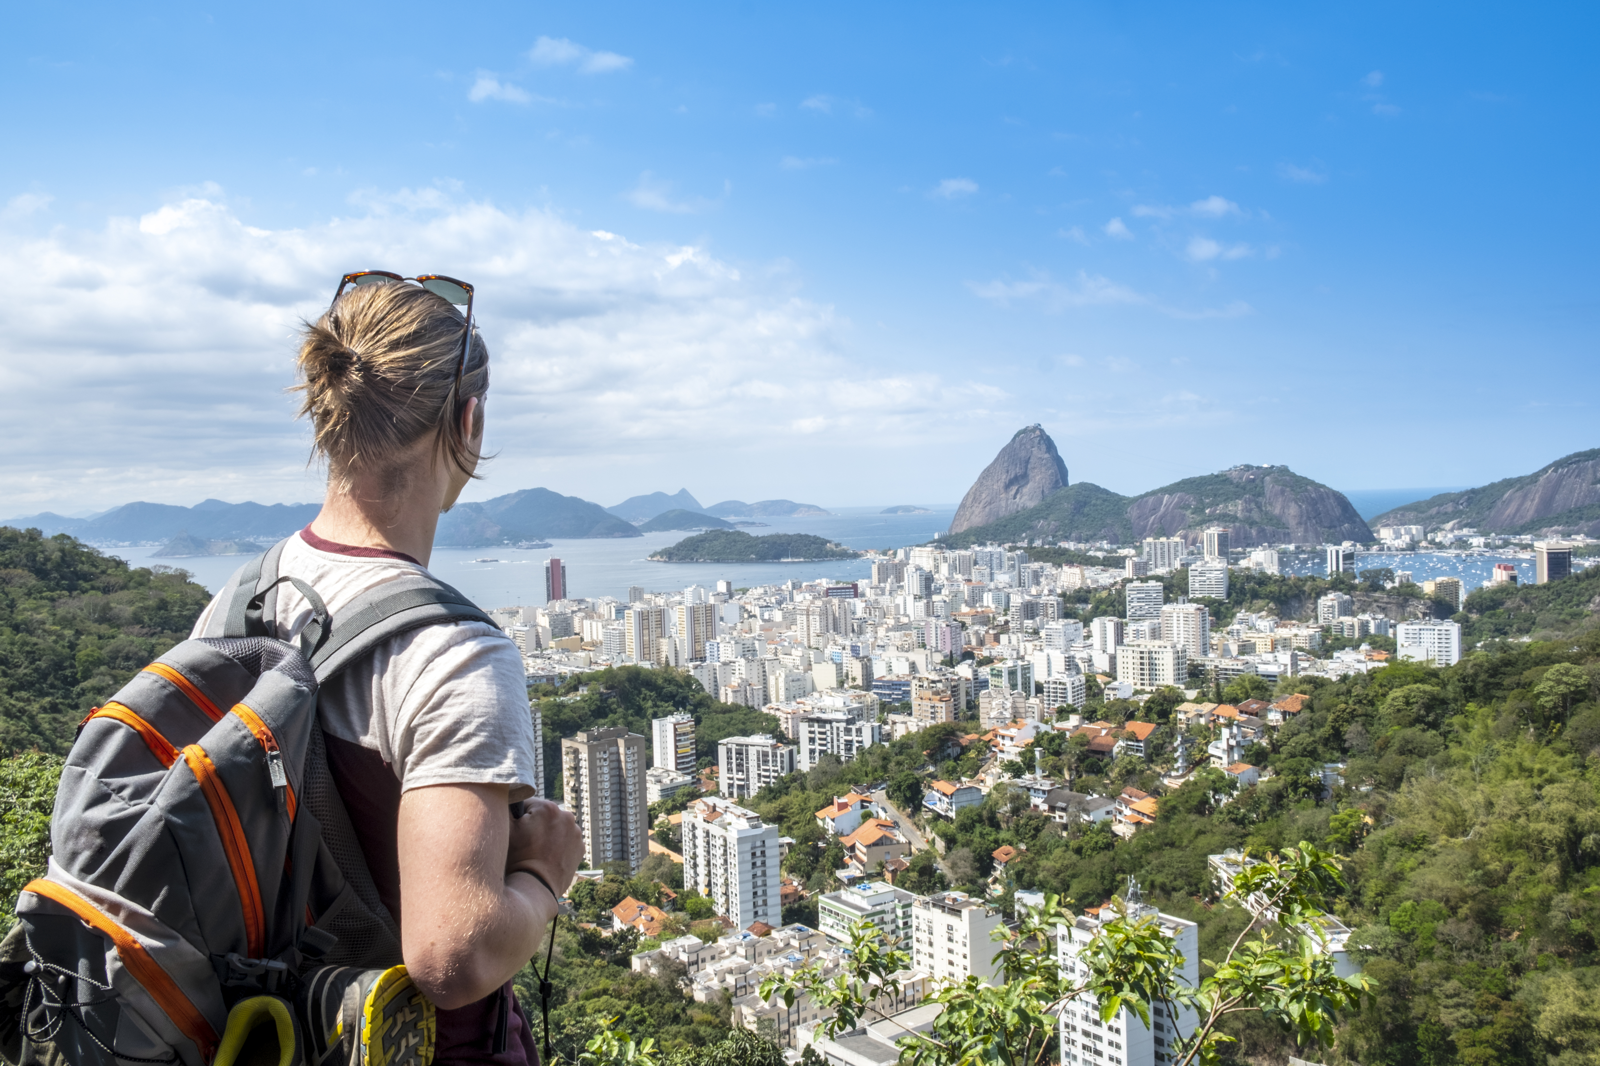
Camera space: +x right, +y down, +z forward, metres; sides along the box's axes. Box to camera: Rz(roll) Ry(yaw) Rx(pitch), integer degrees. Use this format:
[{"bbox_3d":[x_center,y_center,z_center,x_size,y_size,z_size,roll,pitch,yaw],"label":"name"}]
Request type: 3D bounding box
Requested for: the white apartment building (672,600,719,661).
[{"bbox_3d":[-99.540,97.280,1227.100,33.500,57.500,25.000,-3,2,-25],"label":"white apartment building"}]

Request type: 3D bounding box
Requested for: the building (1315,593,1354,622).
[{"bbox_3d":[540.390,77.990,1255.900,24.270,32.000,21.480,-3,2,-33],"label":"building"}]

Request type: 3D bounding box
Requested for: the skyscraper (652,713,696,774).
[{"bbox_3d":[-65.950,115.910,656.700,13.570,40.000,18.230,-3,2,-44],"label":"skyscraper"}]

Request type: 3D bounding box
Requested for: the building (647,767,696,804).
[{"bbox_3d":[-64.990,125.950,611.940,18.810,18.000,15.000,-3,2,-42],"label":"building"}]

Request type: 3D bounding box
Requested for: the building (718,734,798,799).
[{"bbox_3d":[-21.040,123.220,645.340,38.840,33.000,14.000,-1,2,27],"label":"building"}]

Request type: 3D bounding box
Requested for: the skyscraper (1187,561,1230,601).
[{"bbox_3d":[434.160,50.900,1319.010,35.470,37.500,22.000,-1,2,31],"label":"skyscraper"}]

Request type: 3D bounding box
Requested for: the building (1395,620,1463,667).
[{"bbox_3d":[464.520,81.830,918.060,40.290,35.500,15.000,-1,2,35],"label":"building"}]

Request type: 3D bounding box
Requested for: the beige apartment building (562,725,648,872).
[{"bbox_3d":[-77.780,106.970,499.850,25.680,56.500,20.970,-3,2,-39],"label":"beige apartment building"}]

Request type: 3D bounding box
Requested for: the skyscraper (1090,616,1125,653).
[{"bbox_3d":[259.610,91.090,1045.890,20.000,40.500,18.500,-1,2,38],"label":"skyscraper"}]

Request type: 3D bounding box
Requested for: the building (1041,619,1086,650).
[{"bbox_3d":[248.840,97.540,1167.860,30.900,30.000,19.950,-3,2,-40],"label":"building"}]

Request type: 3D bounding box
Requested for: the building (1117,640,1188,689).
[{"bbox_3d":[207.690,77.030,733.810,36.090,25.800,16.660,0,2,44],"label":"building"}]

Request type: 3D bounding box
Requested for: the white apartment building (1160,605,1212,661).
[{"bbox_3d":[340.150,86.450,1095.190,33.000,47.900,25.000,-1,2,35],"label":"white apartment building"}]

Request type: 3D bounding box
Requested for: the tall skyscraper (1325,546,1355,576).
[{"bbox_3d":[764.090,54.470,1754.710,33.000,69.500,21.500,-3,2,-40],"label":"tall skyscraper"}]

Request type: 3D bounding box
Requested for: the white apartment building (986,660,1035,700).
[{"bbox_3d":[150.530,104.210,879.230,27.500,30.100,16.300,-3,2,-30],"label":"white apartment building"}]

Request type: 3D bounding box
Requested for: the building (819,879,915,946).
[{"bbox_3d":[19.950,114.040,361.970,22.000,22.000,20.300,-3,2,-38],"label":"building"}]

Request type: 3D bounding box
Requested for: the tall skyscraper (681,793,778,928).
[{"bbox_3d":[-21.380,100.230,381.150,13.400,32.000,38.100,-3,2,-30],"label":"tall skyscraper"}]

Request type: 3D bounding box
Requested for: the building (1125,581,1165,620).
[{"bbox_3d":[351.600,70.250,1266.600,35.500,43.600,18.000,-1,2,15],"label":"building"}]

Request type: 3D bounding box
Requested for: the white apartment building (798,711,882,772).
[{"bbox_3d":[22.050,110.750,650.440,41.530,31.500,12.500,-1,2,27],"label":"white apartment building"}]

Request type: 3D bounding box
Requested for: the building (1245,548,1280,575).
[{"bbox_3d":[733.640,56.880,1960.760,37.000,55.900,22.000,-3,2,-38],"label":"building"}]

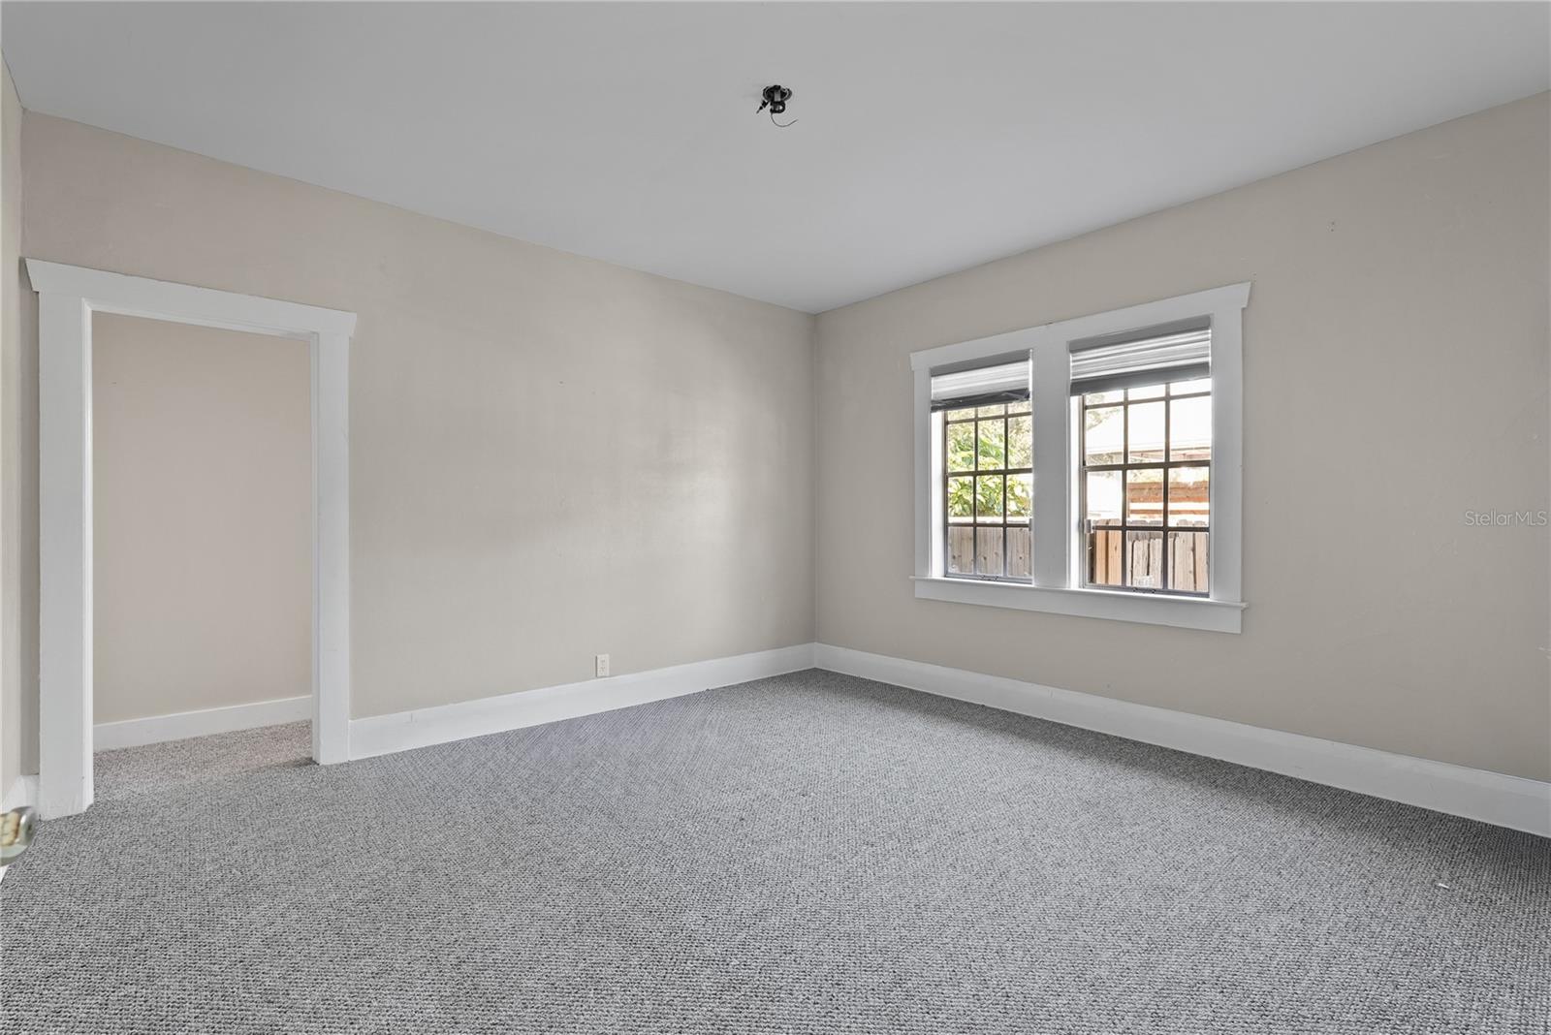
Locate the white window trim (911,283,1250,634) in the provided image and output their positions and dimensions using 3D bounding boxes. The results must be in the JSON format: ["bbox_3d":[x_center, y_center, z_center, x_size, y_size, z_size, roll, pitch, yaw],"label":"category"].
[{"bbox_3d":[1.579,-0.278,3.943,0.120,1.635,1.946,0,0,-41],"label":"white window trim"}]

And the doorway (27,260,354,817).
[{"bbox_3d":[-2.460,0.100,3.011,1.082,2.163,0.150,0,0,-41],"label":"doorway"}]

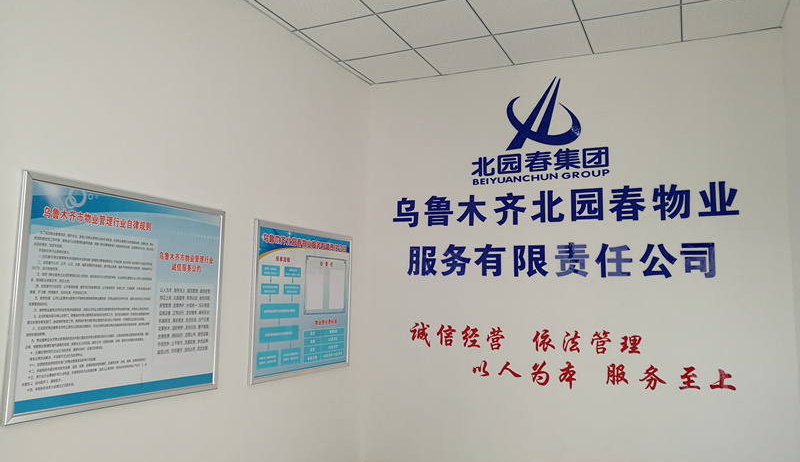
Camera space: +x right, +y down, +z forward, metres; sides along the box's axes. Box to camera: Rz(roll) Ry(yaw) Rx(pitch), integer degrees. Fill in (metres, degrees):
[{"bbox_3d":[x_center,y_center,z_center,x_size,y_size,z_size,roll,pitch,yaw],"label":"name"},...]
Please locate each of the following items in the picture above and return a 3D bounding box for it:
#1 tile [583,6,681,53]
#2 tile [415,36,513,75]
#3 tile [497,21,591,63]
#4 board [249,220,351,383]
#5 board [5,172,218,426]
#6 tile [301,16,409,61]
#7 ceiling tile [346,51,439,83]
[{"bbox_3d":[1.582,-1.353,4.224,0.600,0.020,0.585,-2,-7,25],"label":"tile"},{"bbox_3d":[0.495,-1.325,4.733,0.594,0.018,0.584,-2,-7,25],"label":"tile"},{"bbox_3d":[1.038,-1.335,4.477,0.600,0.020,0.585,-2,-7,25],"label":"tile"},{"bbox_3d":[-0.647,0.493,4.375,0.025,1.005,1.205,-2,-7,25],"label":"board"},{"bbox_3d":[-1.278,0.323,3.025,0.030,1.003,1.215,-2,-7,25],"label":"board"},{"bbox_3d":[-0.299,-1.371,4.450,0.594,0.018,0.594,-2,-7,25],"label":"tile"},{"bbox_3d":[-0.049,-1.306,4.985,0.594,0.018,0.584,-2,-7,25],"label":"ceiling tile"}]

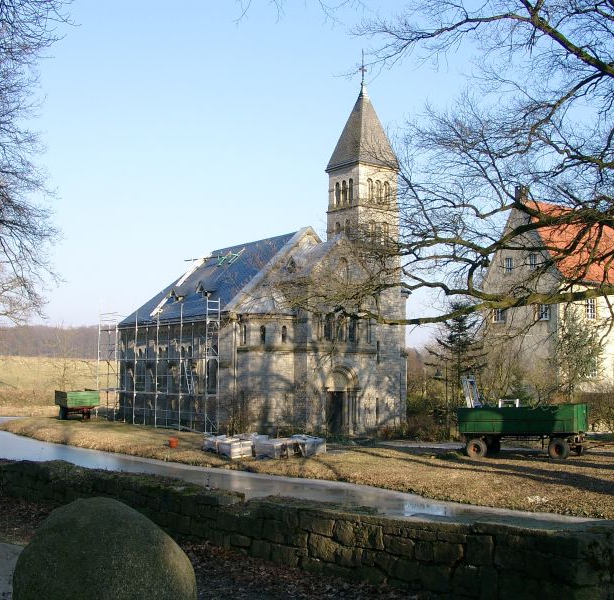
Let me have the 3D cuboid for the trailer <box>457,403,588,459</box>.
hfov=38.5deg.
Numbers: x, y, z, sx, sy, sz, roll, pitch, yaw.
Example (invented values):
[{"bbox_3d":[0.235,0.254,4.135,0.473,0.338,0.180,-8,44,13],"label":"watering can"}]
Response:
[{"bbox_3d":[8.453,5.148,34.358,4.502,1.947,1.998,-5,-7,29],"label":"trailer"}]

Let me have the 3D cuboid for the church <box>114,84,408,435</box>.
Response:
[{"bbox_3d":[-3.267,-2.469,54.393,10.400,20.400,18.600,4,-6,-34],"label":"church"}]

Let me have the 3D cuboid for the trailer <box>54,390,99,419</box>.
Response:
[{"bbox_3d":[-15.820,7.199,60.260,2.078,1.895,4.450,3,-6,-26],"label":"trailer"}]

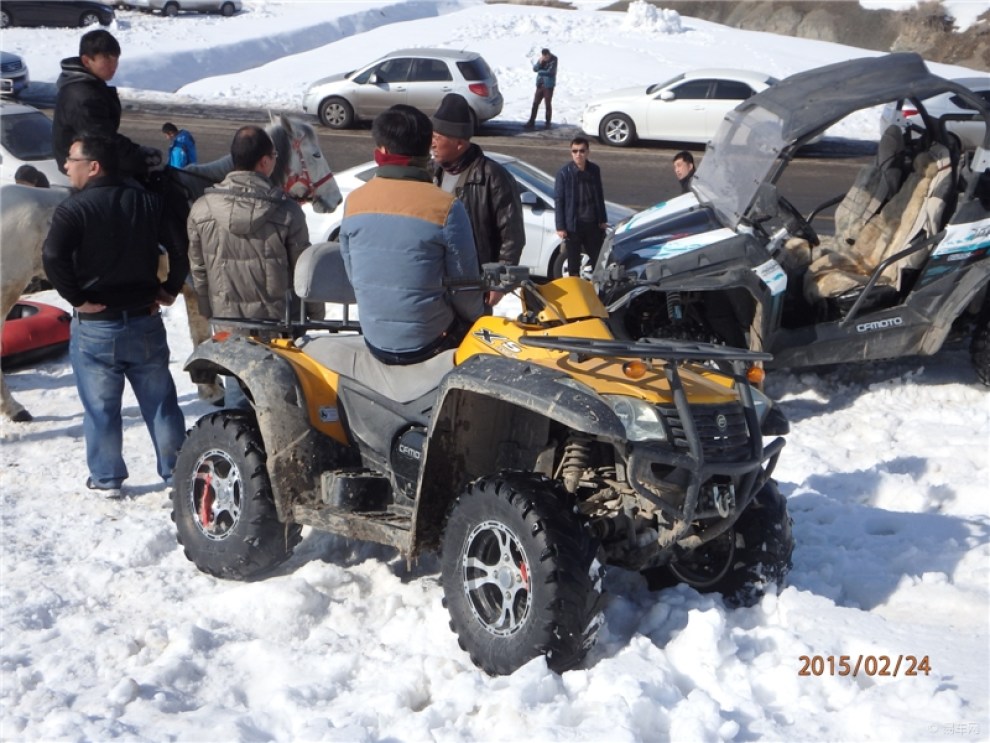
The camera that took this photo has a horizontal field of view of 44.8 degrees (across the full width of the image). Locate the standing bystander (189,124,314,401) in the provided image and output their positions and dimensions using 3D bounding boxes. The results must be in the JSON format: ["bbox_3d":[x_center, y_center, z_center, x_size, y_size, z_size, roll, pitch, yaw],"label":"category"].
[{"bbox_3d":[-1.083,-0.280,5.532,0.600,1.680,0.400,1,16,2],"label":"standing bystander"}]

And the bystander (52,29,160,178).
[{"bbox_3d":[-2.068,-1.061,6.457,0.660,1.500,0.580,1,16,2],"label":"bystander"}]

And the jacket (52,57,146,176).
[{"bbox_3d":[-2.069,-1.306,6.300,0.460,0.700,0.500,-2,15,-8],"label":"jacket"}]

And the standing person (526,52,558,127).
[{"bbox_3d":[0.987,-6.038,25.716,0.500,1.670,0.450,13,20,40],"label":"standing person"}]

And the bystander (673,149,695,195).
[{"bbox_3d":[1.578,-0.990,10.137,0.360,1.720,0.520,-15,22,-43],"label":"bystander"}]

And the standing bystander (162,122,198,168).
[{"bbox_3d":[-3.805,-2.200,14.623,0.420,1.620,0.500,1,16,5],"label":"standing bystander"}]

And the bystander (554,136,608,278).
[{"bbox_3d":[0.806,-1.355,11.423,0.540,1.720,0.320,1,15,3],"label":"bystander"}]

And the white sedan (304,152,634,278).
[{"bbox_3d":[-0.087,-1.852,13.853,4.600,1.470,1.790,6,17,21],"label":"white sedan"}]

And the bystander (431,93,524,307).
[{"bbox_3d":[-0.092,-0.409,5.625,0.400,1.740,0.550,-10,18,-33],"label":"bystander"}]

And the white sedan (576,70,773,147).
[{"bbox_3d":[4.013,-4.997,22.854,4.750,1.450,1.800,5,16,17],"label":"white sedan"}]

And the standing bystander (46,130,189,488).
[{"bbox_3d":[-1.764,-0.234,5.638,0.640,1.730,0.420,-10,19,-31],"label":"standing bystander"}]

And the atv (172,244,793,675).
[{"bbox_3d":[-0.107,0.225,4.407,2.280,1.310,1.170,9,6,42],"label":"atv"}]

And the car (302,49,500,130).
[{"bbox_3d":[-1.675,-5.662,24.061,4.130,1.600,1.750,5,17,16],"label":"car"}]

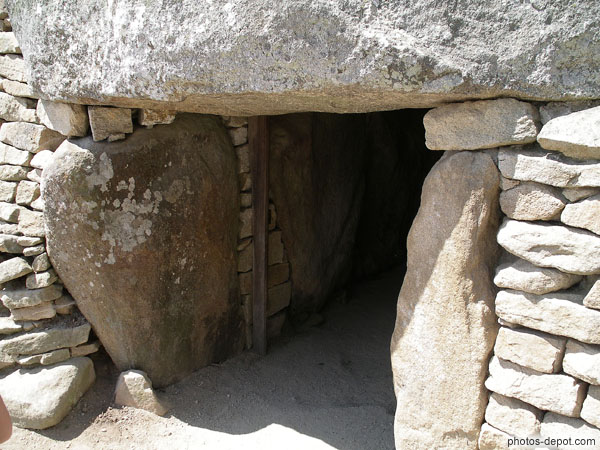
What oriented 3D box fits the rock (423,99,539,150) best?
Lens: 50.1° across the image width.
[{"bbox_3d":[0.727,-0.406,2.588,0.439,0.201,0.300,4,10,20],"label":"rock"}]

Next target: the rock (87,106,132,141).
[{"bbox_3d":[-0.905,-0.482,3.042,0.203,0.157,0.220,-4,10,-20],"label":"rock"}]

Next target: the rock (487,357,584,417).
[{"bbox_3d":[0.977,0.627,2.623,0.398,0.192,0.270,7,12,34],"label":"rock"}]

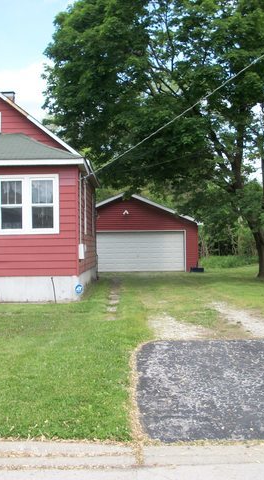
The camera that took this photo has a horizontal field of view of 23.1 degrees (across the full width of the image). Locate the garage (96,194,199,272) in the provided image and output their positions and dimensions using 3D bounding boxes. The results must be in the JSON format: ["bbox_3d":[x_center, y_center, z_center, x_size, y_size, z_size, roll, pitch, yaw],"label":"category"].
[{"bbox_3d":[-0.250,-0.380,37.600,7.600,4.200,6.900,0,0,0],"label":"garage"}]

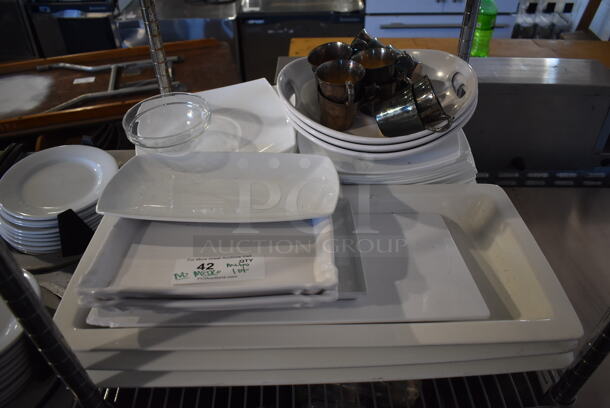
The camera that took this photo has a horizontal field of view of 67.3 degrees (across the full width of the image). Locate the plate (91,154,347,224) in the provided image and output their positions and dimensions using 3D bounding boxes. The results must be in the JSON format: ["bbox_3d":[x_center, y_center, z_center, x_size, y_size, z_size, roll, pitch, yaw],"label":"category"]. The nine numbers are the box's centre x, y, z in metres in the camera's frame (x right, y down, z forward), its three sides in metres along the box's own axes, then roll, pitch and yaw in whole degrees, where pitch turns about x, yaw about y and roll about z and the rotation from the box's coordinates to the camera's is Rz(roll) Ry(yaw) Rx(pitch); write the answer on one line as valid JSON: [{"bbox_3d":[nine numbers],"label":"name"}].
[{"bbox_3d":[-0.115,-0.021,0.655,0.332,0.036,0.167,1,38,2],"label":"plate"}]

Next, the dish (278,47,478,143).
[{"bbox_3d":[0.119,-0.161,0.784,0.328,0.085,0.315,-8,42,-9],"label":"dish"}]

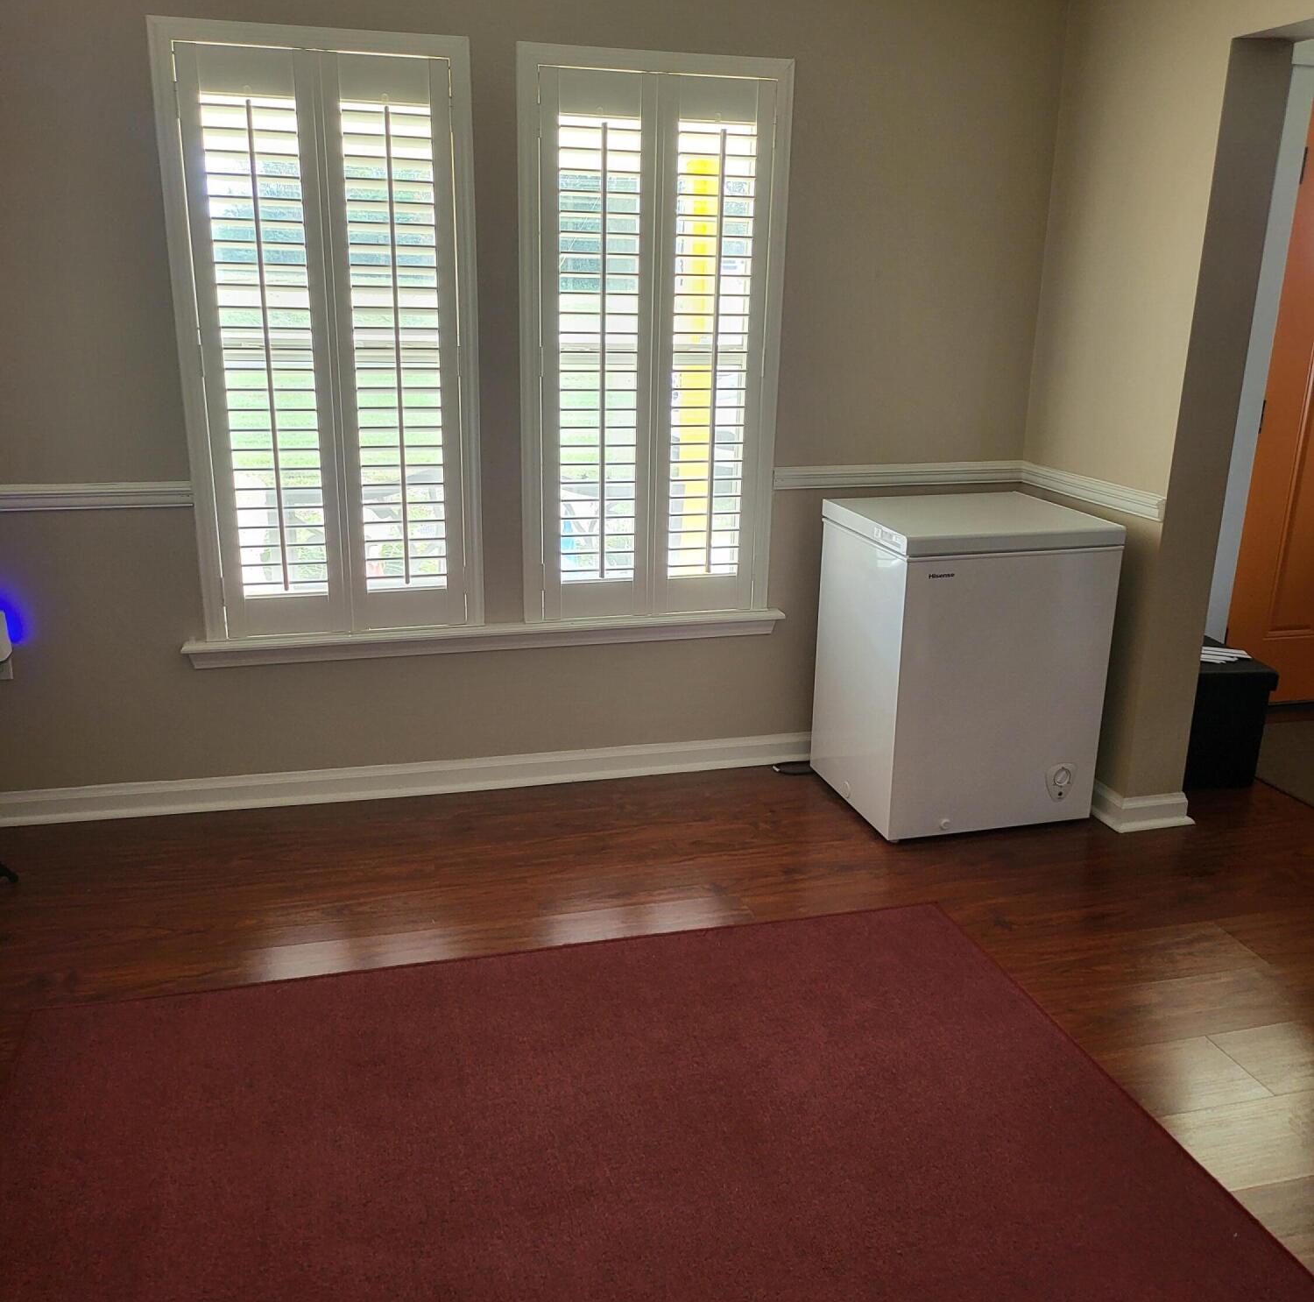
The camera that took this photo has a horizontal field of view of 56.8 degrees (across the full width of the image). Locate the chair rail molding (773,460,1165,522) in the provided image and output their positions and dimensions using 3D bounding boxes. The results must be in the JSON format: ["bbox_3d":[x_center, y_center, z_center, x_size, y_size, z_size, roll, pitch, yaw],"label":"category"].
[{"bbox_3d":[0.830,-0.435,3.361,0.828,0.067,0.682,-3,18,-14],"label":"chair rail molding"}]

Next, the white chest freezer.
[{"bbox_3d":[0.859,0.023,3.509,0.628,0.851,0.560,-4,18,-15],"label":"white chest freezer"}]

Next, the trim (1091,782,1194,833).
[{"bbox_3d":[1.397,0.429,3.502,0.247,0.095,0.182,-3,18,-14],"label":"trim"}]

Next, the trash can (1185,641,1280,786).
[{"bbox_3d":[1.658,0.181,3.873,0.385,0.365,0.400,-1,17,-6],"label":"trash can"}]

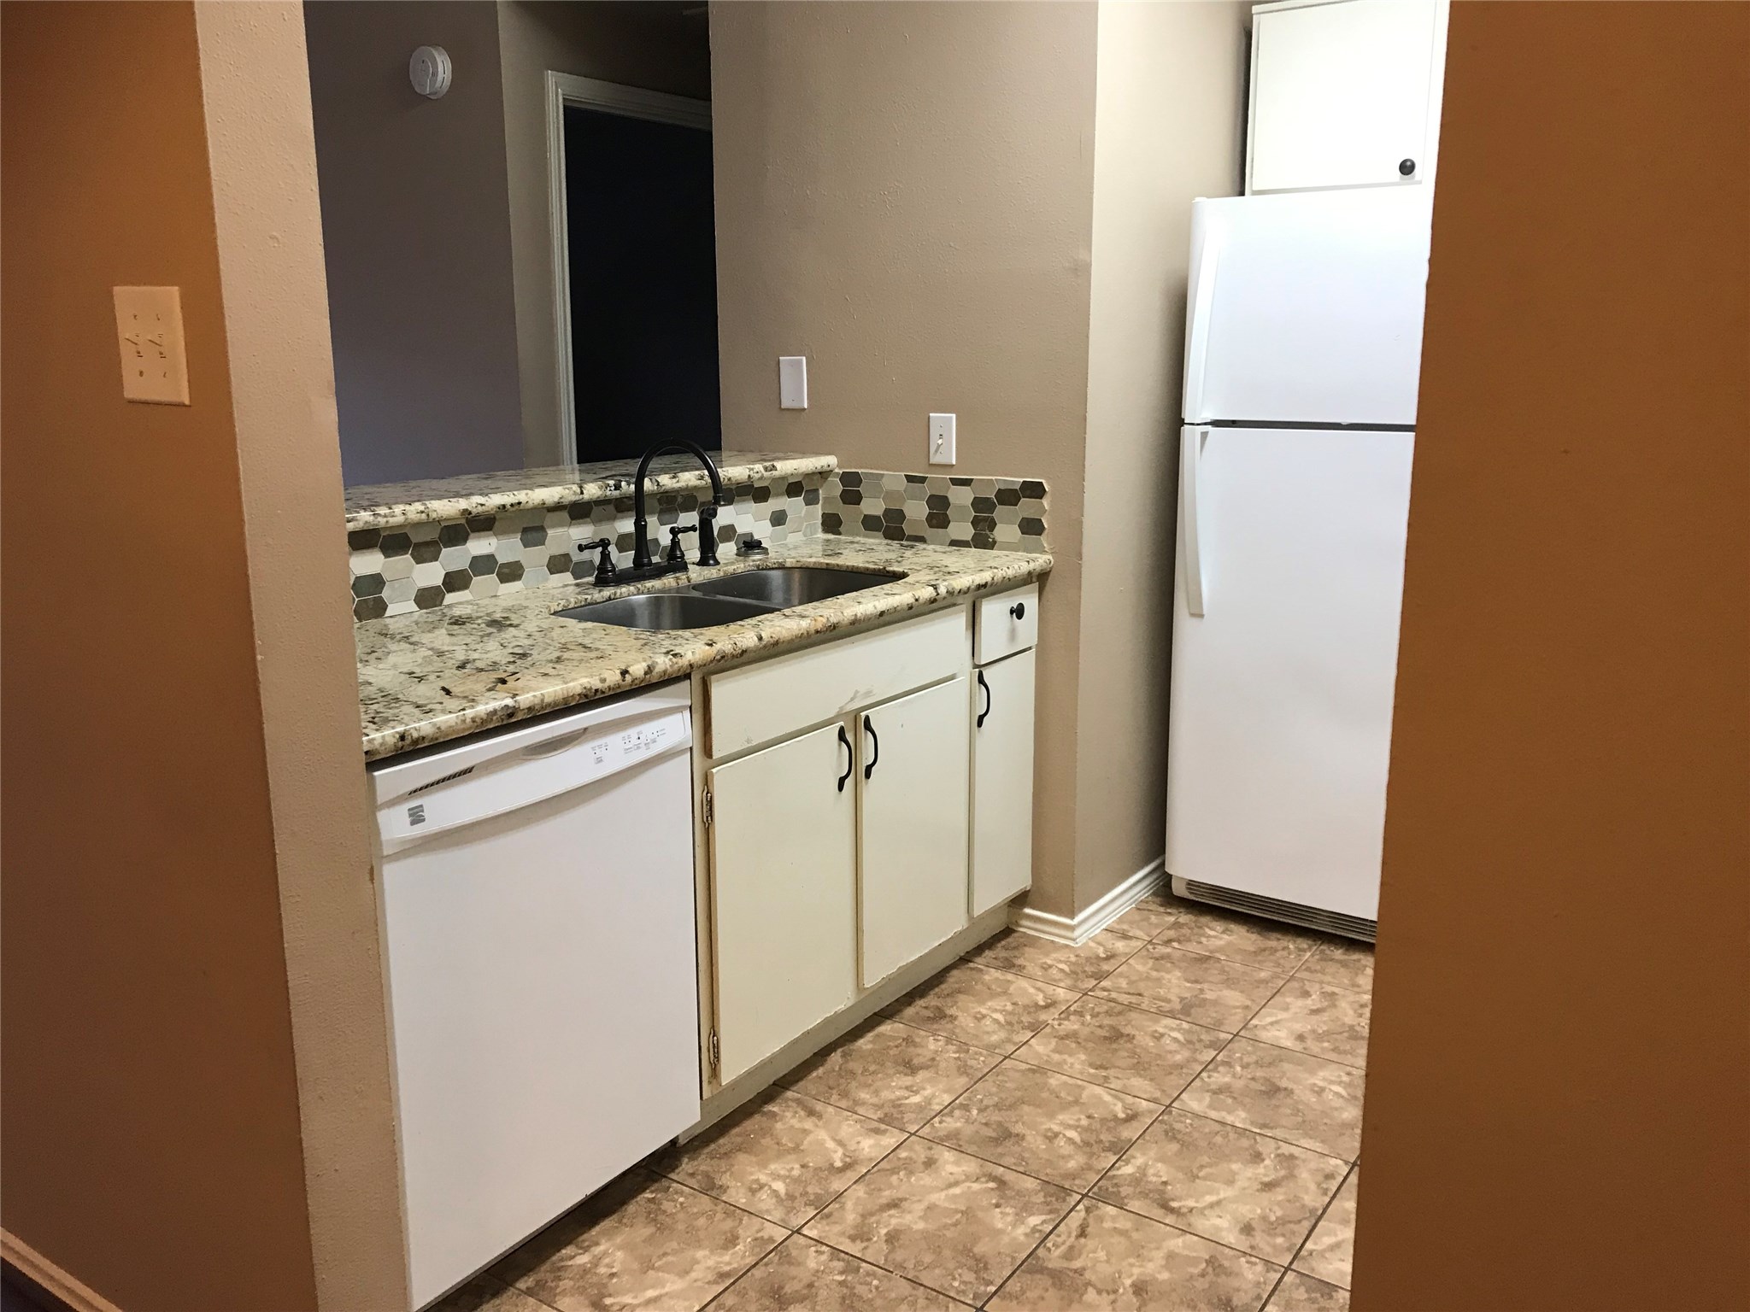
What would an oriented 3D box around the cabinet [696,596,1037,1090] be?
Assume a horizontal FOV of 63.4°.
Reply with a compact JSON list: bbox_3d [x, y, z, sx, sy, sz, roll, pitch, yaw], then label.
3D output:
[{"bbox_3d":[-0.207,0.282,2.971,0.606,0.811,1.142,8,14,34],"label":"cabinet"}]

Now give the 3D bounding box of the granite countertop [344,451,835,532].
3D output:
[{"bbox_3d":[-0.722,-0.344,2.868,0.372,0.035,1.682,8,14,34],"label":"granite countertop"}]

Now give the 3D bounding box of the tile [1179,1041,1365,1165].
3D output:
[{"bbox_3d":[0.777,0.814,2.609,0.334,0.010,0.334,8,14,34],"label":"tile"}]

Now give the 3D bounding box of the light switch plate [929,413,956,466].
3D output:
[{"bbox_3d":[0.153,-0.497,3.254,0.070,0.114,0.013,8,14,34],"label":"light switch plate"}]

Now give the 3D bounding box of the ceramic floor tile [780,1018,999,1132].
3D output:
[{"bbox_3d":[0.024,0.795,2.710,0.332,0.010,0.332,8,14,34],"label":"ceramic floor tile"}]

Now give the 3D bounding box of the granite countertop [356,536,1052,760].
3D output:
[{"bbox_3d":[-0.390,-0.083,2.594,0.651,0.045,1.837,8,14,34],"label":"granite countertop"}]

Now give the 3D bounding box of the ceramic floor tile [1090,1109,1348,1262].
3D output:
[{"bbox_3d":[0.575,0.871,2.336,0.332,0.010,0.332,8,14,34],"label":"ceramic floor tile"}]

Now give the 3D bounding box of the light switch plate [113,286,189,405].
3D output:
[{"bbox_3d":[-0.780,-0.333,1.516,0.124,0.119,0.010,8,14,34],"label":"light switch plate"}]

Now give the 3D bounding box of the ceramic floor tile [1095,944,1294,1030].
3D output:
[{"bbox_3d":[0.681,0.720,3.062,0.332,0.010,0.332,8,14,34],"label":"ceramic floor tile"}]

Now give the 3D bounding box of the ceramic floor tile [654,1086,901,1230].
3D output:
[{"bbox_3d":[-0.166,0.854,2.438,0.334,0.010,0.334,8,14,34],"label":"ceramic floor tile"}]

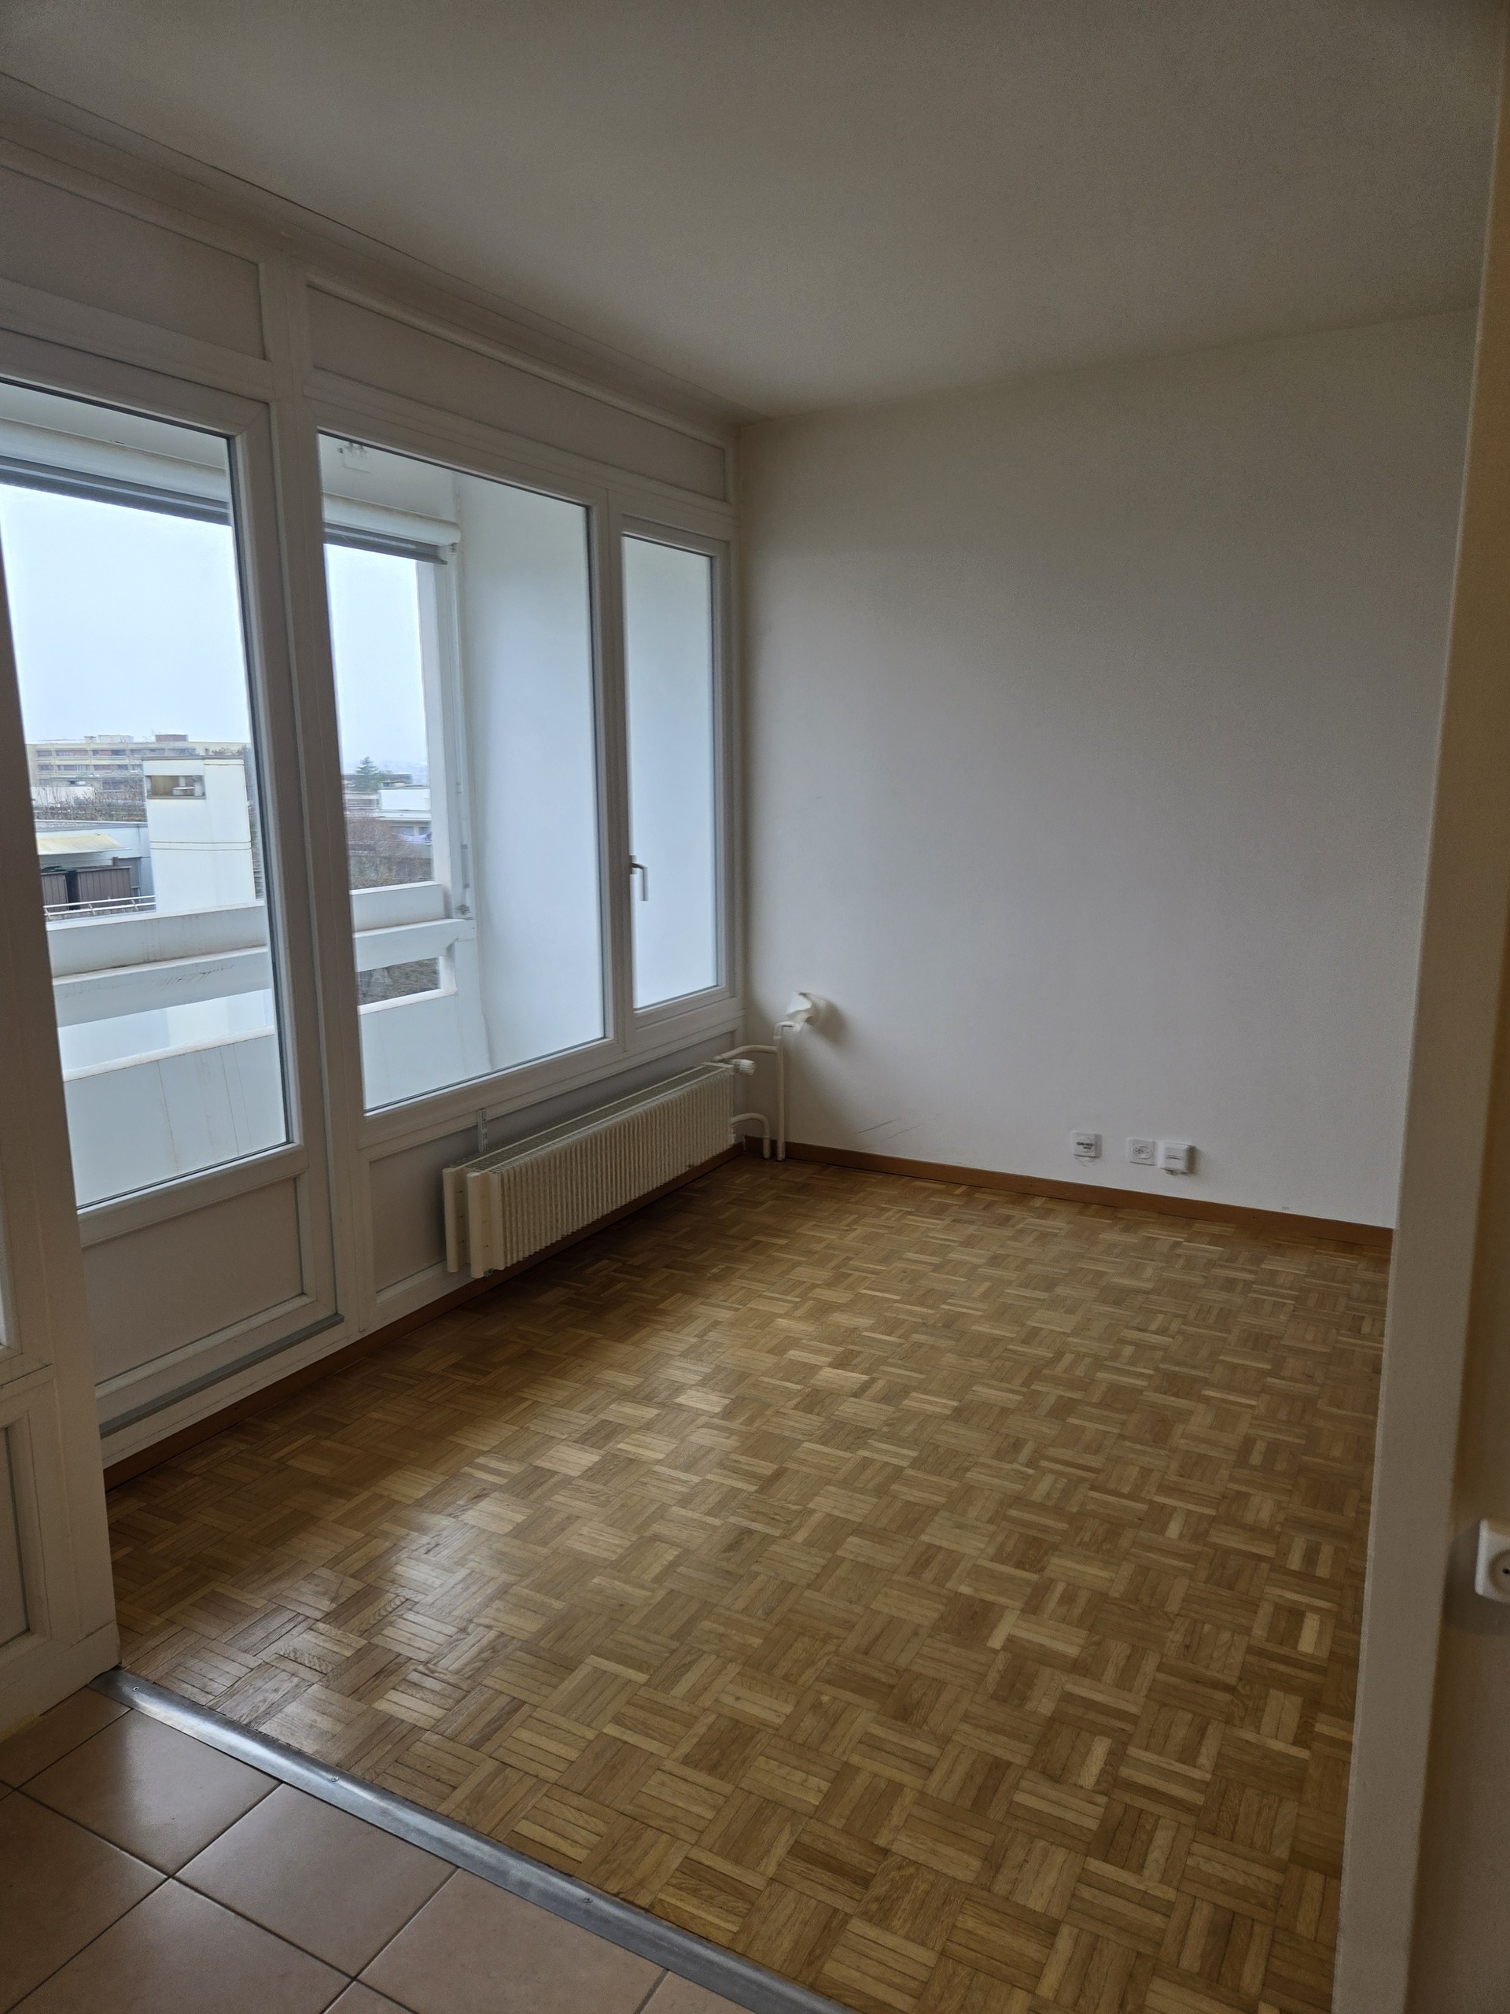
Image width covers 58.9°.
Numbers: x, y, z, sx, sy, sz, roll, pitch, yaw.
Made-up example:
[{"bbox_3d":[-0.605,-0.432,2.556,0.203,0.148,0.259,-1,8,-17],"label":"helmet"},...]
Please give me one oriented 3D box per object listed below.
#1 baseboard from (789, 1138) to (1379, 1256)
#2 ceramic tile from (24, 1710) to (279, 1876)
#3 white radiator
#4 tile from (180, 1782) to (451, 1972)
[{"bbox_3d":[1.004,0.619,4.543,2.150,0.062,0.015,5,12,28],"label":"baseboard"},{"bbox_3d":[-0.890,1.156,1.975,0.333,0.012,0.194,5,12,28],"label":"ceramic tile"},{"bbox_3d":[-0.441,0.457,4.061,0.173,0.284,1.278,5,12,28],"label":"white radiator"},{"bbox_3d":[-0.596,1.181,1.818,0.327,0.012,0.192,5,12,28],"label":"tile"}]

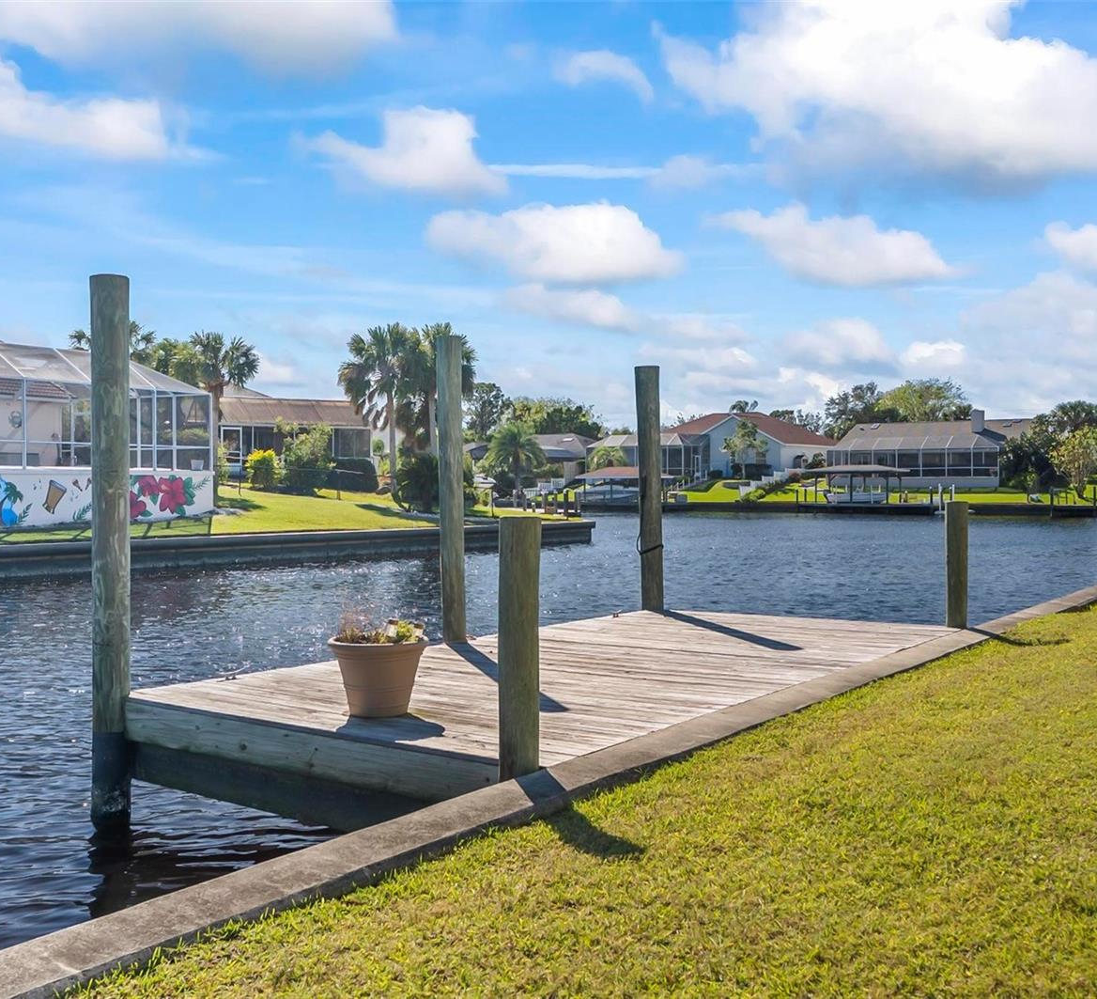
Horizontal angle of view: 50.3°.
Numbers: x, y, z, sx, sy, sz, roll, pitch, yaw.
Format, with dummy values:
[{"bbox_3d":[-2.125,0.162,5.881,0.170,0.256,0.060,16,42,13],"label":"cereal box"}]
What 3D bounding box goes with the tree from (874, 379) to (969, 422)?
[{"bbox_3d":[44.410,-8.540,138.000,11.200,12.000,11.000,0,1,0],"label":"tree"}]

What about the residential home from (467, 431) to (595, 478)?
[{"bbox_3d":[-1.970,-5.020,135.000,14.500,5.800,11.500,0,1,30],"label":"residential home"}]

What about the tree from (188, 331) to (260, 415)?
[{"bbox_3d":[-12.930,-3.580,46.500,3.000,6.200,3.000,0,1,0],"label":"tree"}]

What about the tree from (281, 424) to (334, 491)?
[{"bbox_3d":[-10.440,-1.830,50.500,2.300,3.100,2.300,0,1,0],"label":"tree"}]

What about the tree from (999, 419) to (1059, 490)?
[{"bbox_3d":[42.060,-3.850,102.000,5.200,6.200,5.000,0,1,0],"label":"tree"}]

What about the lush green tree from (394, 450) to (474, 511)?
[{"bbox_3d":[-4.707,-0.772,48.000,3.200,2.500,3.100,0,1,0],"label":"lush green tree"}]

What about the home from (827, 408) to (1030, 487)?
[{"bbox_3d":[37.200,-4.700,112.000,17.500,7.100,14.000,0,1,30],"label":"home"}]

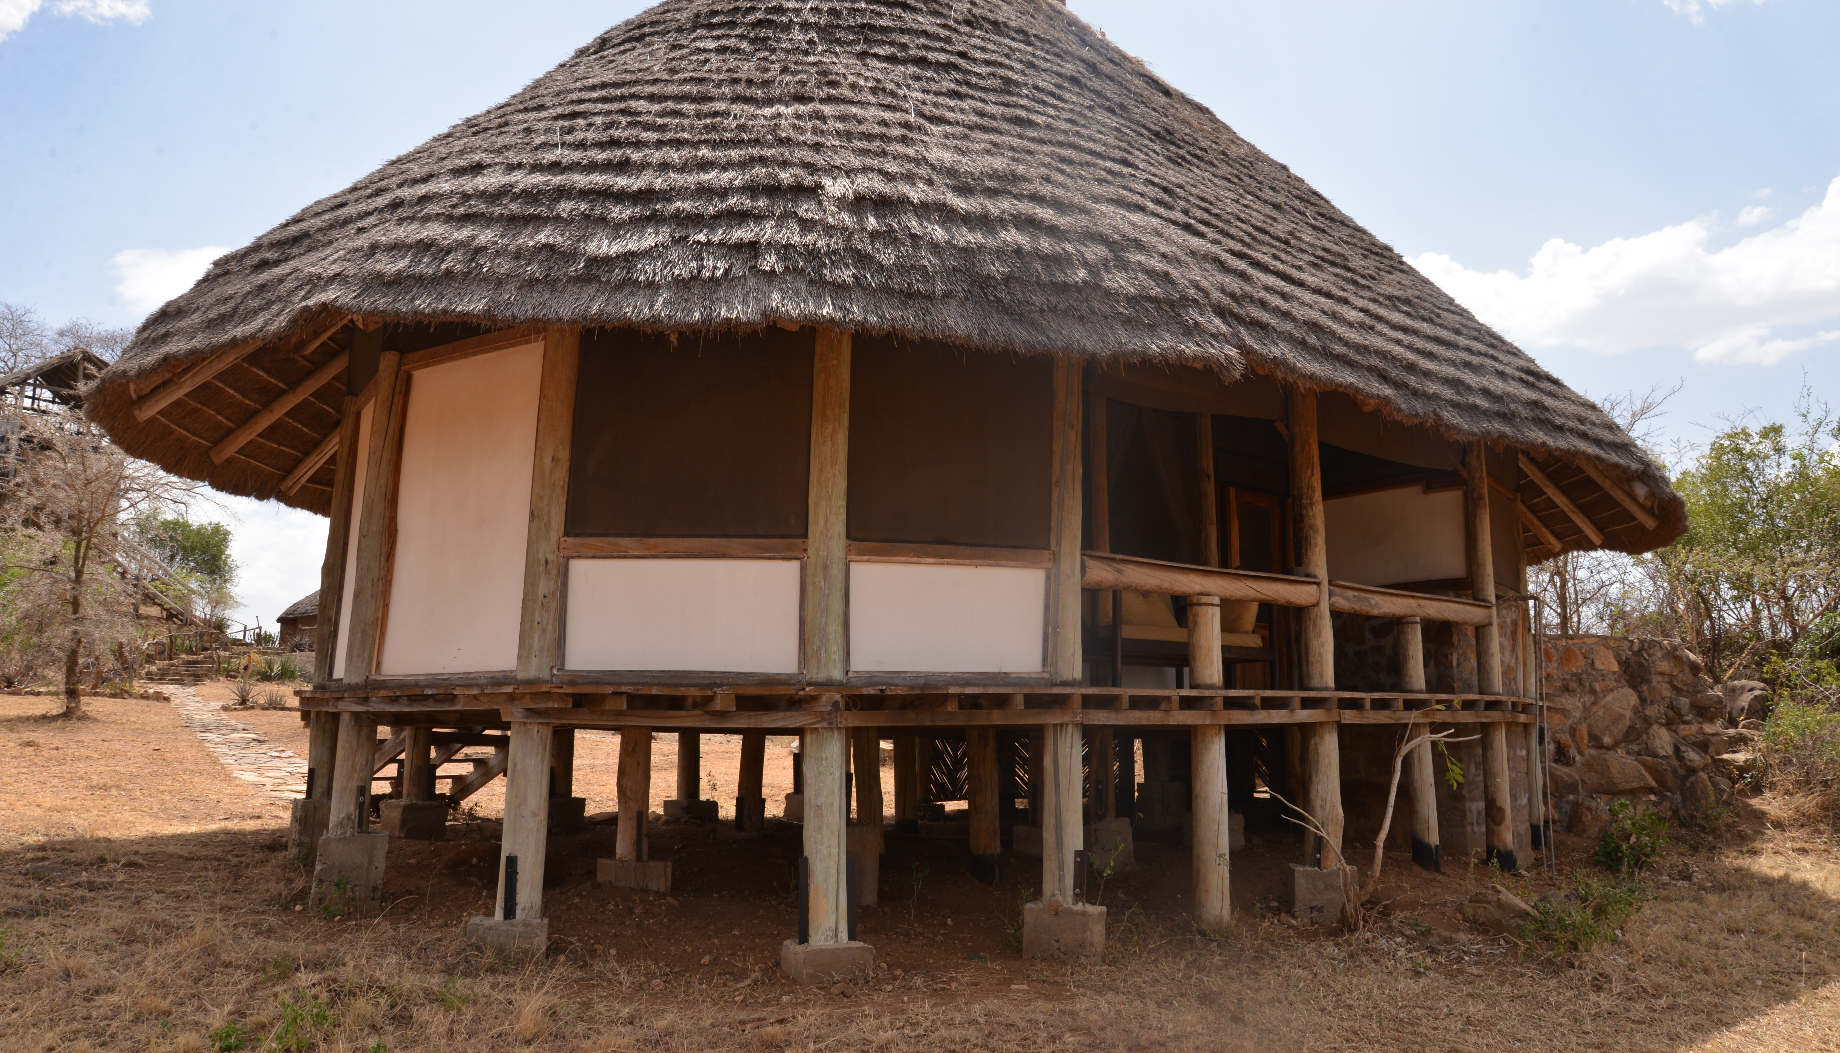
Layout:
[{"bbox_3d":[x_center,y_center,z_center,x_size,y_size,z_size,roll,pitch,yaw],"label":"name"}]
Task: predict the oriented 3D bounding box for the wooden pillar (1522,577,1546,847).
[{"bbox_3d":[6.921,2.078,15.059,0.180,3.083,0.180,2,-8,0],"label":"wooden pillar"}]

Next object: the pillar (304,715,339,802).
[{"bbox_3d":[-4.653,1.809,10.399,0.250,0.676,0.250,-1,-8,0],"label":"pillar"}]

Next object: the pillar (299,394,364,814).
[{"bbox_3d":[-4.699,0.545,10.734,0.250,3.249,0.250,1,-8,0],"label":"pillar"}]

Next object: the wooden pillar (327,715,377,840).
[{"bbox_3d":[-3.853,1.689,9.042,0.260,0.818,0.260,1,-8,0],"label":"wooden pillar"}]

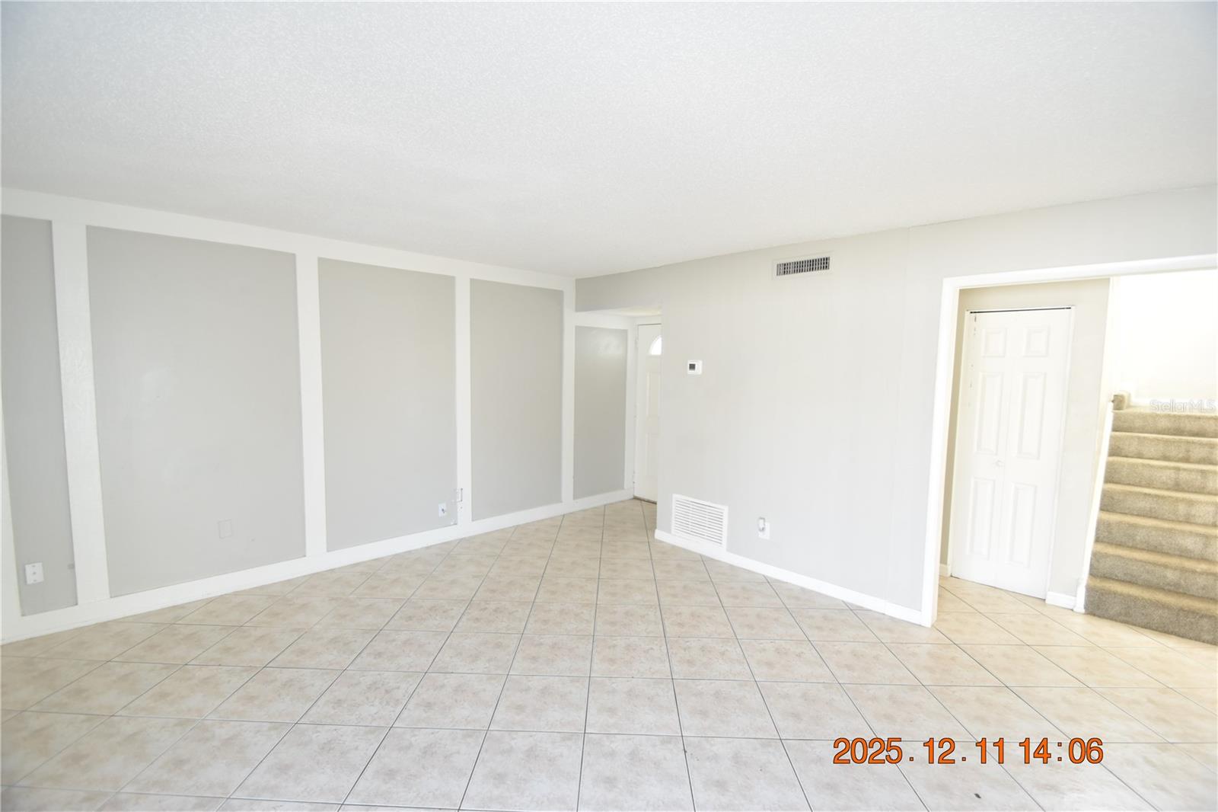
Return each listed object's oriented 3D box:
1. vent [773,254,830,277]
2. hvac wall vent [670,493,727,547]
[{"bbox_3d":[1.369,-0.983,3.572,0.030,0.150,0.445,-3,6,-44],"label":"vent"},{"bbox_3d":[0.771,0.980,4.303,0.030,0.360,0.570,-3,6,-44],"label":"hvac wall vent"}]

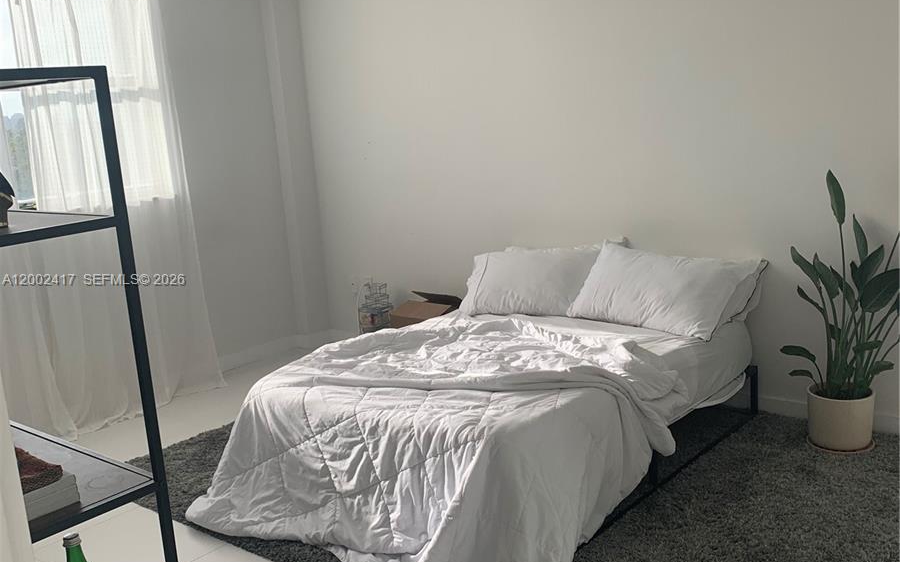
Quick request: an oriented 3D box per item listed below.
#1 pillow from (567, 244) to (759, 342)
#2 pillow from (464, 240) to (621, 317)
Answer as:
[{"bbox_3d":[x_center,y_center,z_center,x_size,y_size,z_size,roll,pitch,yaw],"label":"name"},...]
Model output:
[{"bbox_3d":[0.950,0.024,4.185,0.790,0.180,0.470,11,60,48],"label":"pillow"},{"bbox_3d":[0.437,-0.002,4.684,0.760,0.180,0.440,-3,54,28],"label":"pillow"}]

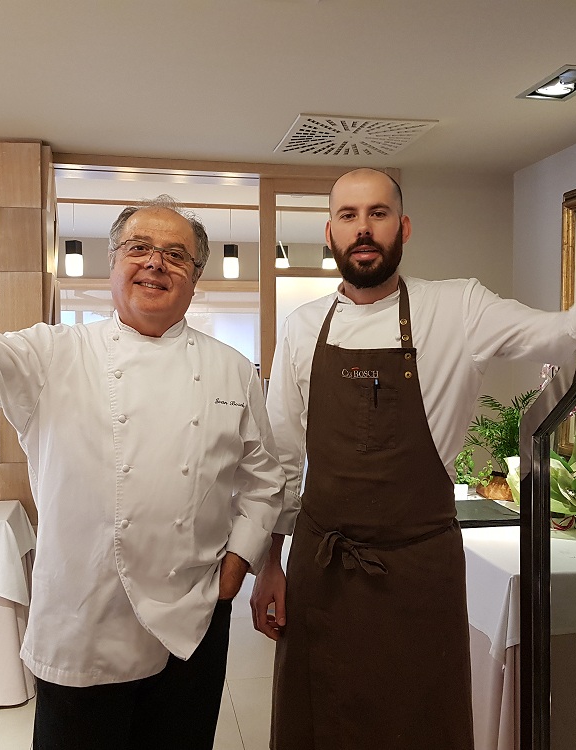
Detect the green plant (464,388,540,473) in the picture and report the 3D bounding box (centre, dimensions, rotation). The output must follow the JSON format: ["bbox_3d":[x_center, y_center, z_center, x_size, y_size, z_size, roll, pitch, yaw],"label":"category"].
[{"bbox_3d":[1.029,0.277,3.620,0.390,0.410,0.370,0,2,-12],"label":"green plant"}]

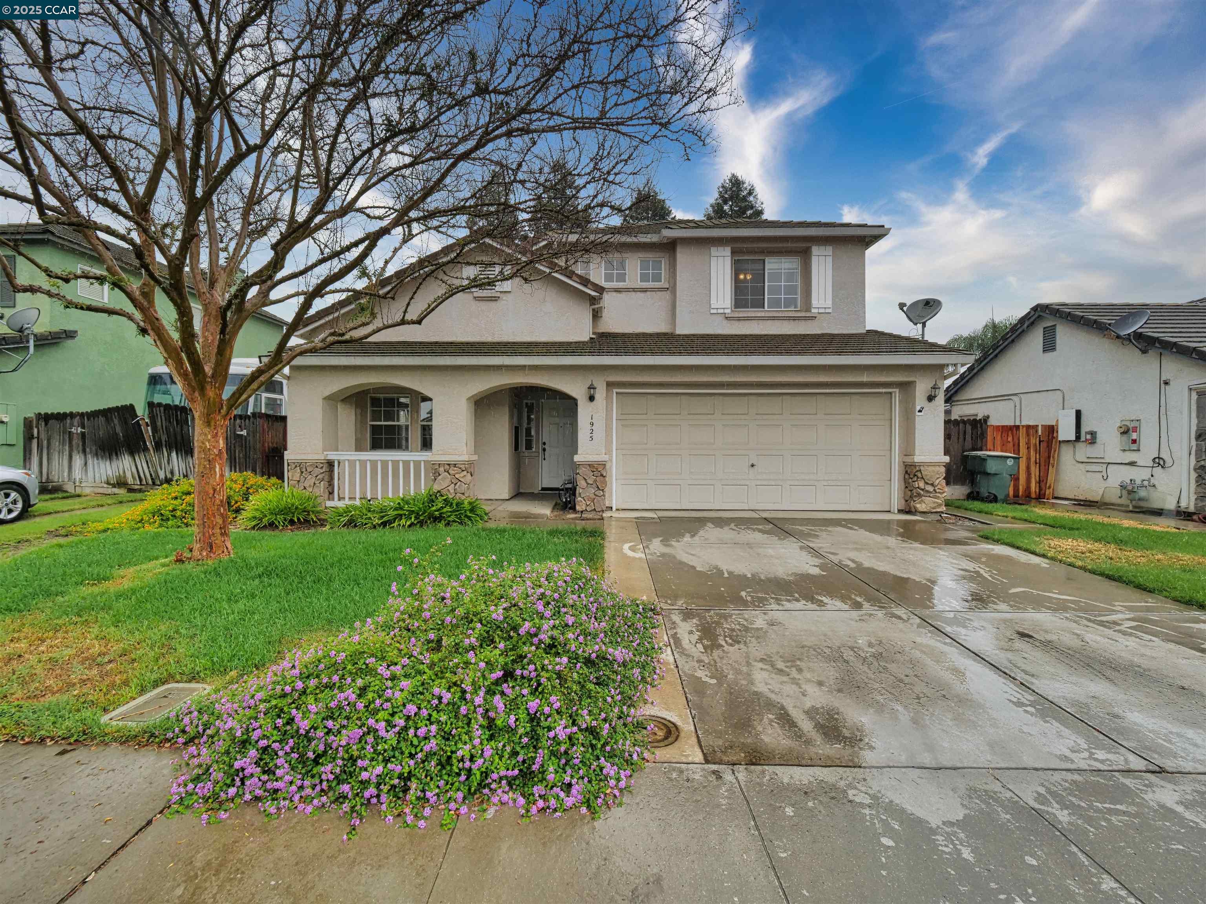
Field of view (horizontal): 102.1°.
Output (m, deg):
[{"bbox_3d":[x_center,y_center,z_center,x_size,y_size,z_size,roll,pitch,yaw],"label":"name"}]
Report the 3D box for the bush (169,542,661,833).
[{"bbox_3d":[-0.820,1.060,2.780,2.350,0.840,1.700,0,0,1],"label":"bush"}]

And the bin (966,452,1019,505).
[{"bbox_3d":[8.480,0.570,10.600,0.800,1.100,0.680,0,0,10],"label":"bin"}]

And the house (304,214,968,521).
[{"bbox_3d":[0.200,-2.350,13.400,11.700,6.900,10.900,0,0,1],"label":"house"}]

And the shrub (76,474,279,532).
[{"bbox_3d":[-6.400,0.750,7.750,2.100,0.780,1.700,0,0,1],"label":"shrub"}]

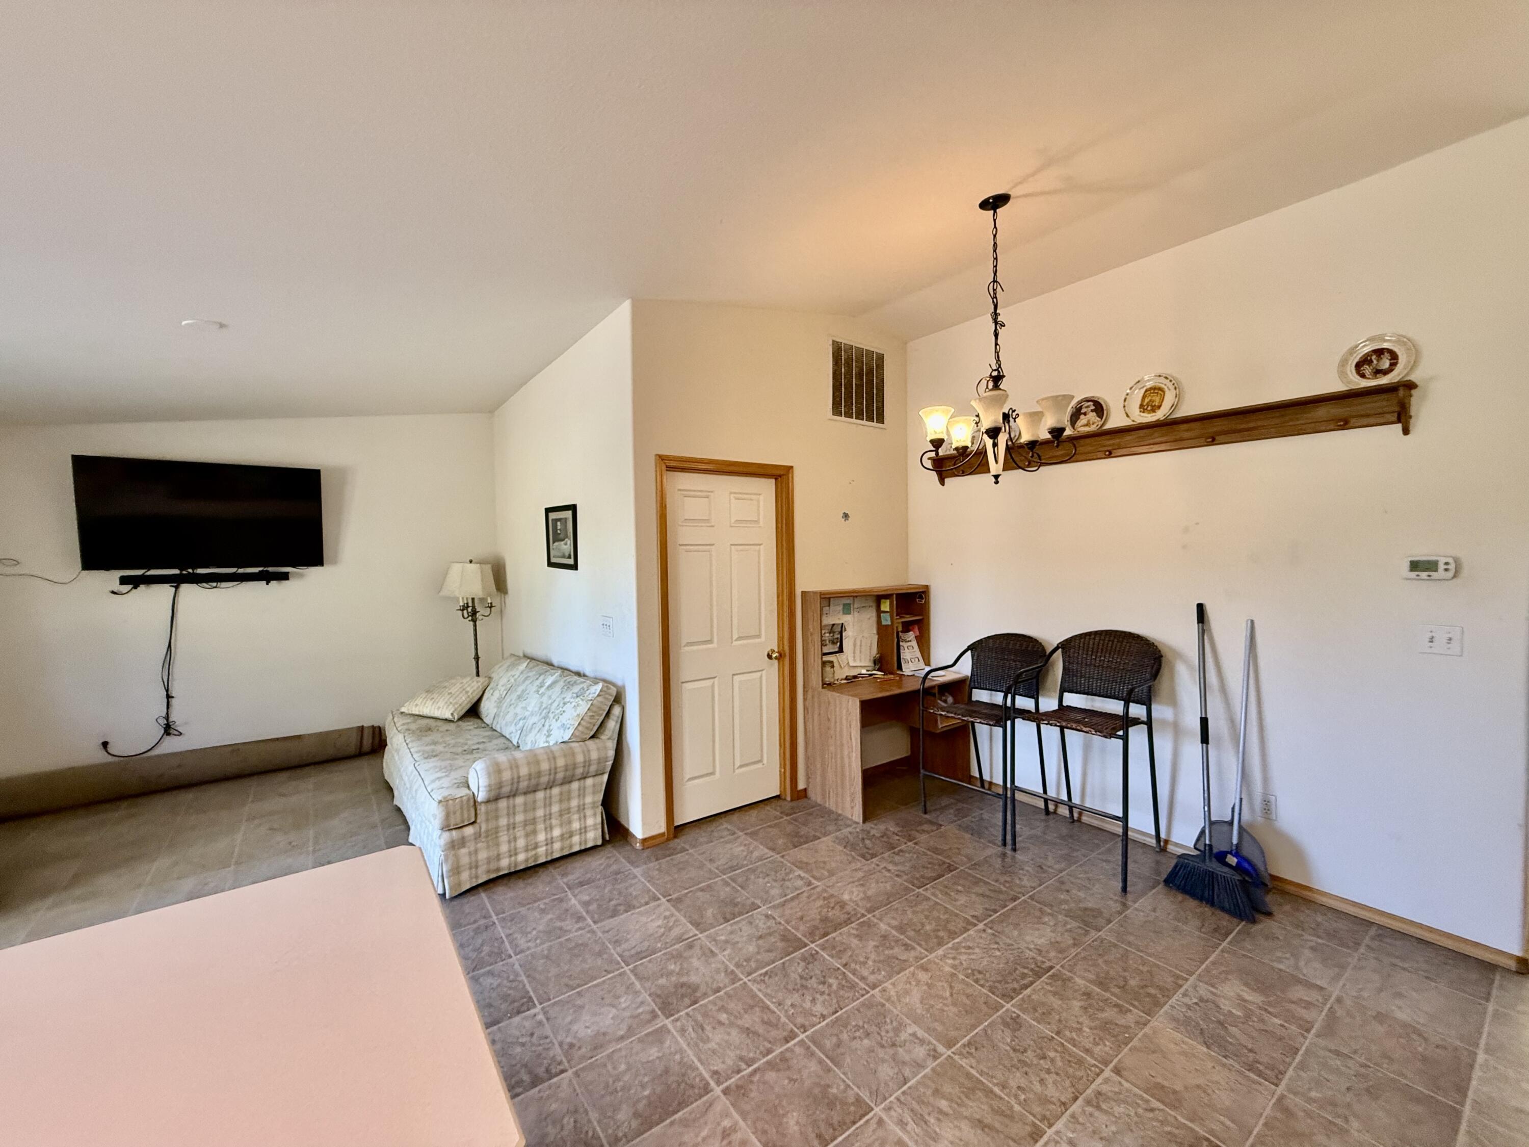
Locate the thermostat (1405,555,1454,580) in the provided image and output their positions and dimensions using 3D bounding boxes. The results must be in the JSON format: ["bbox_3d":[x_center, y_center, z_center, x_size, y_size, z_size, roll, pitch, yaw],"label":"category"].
[{"bbox_3d":[2.609,-0.019,2.425,0.030,0.090,0.136,-3,3,-36],"label":"thermostat"}]

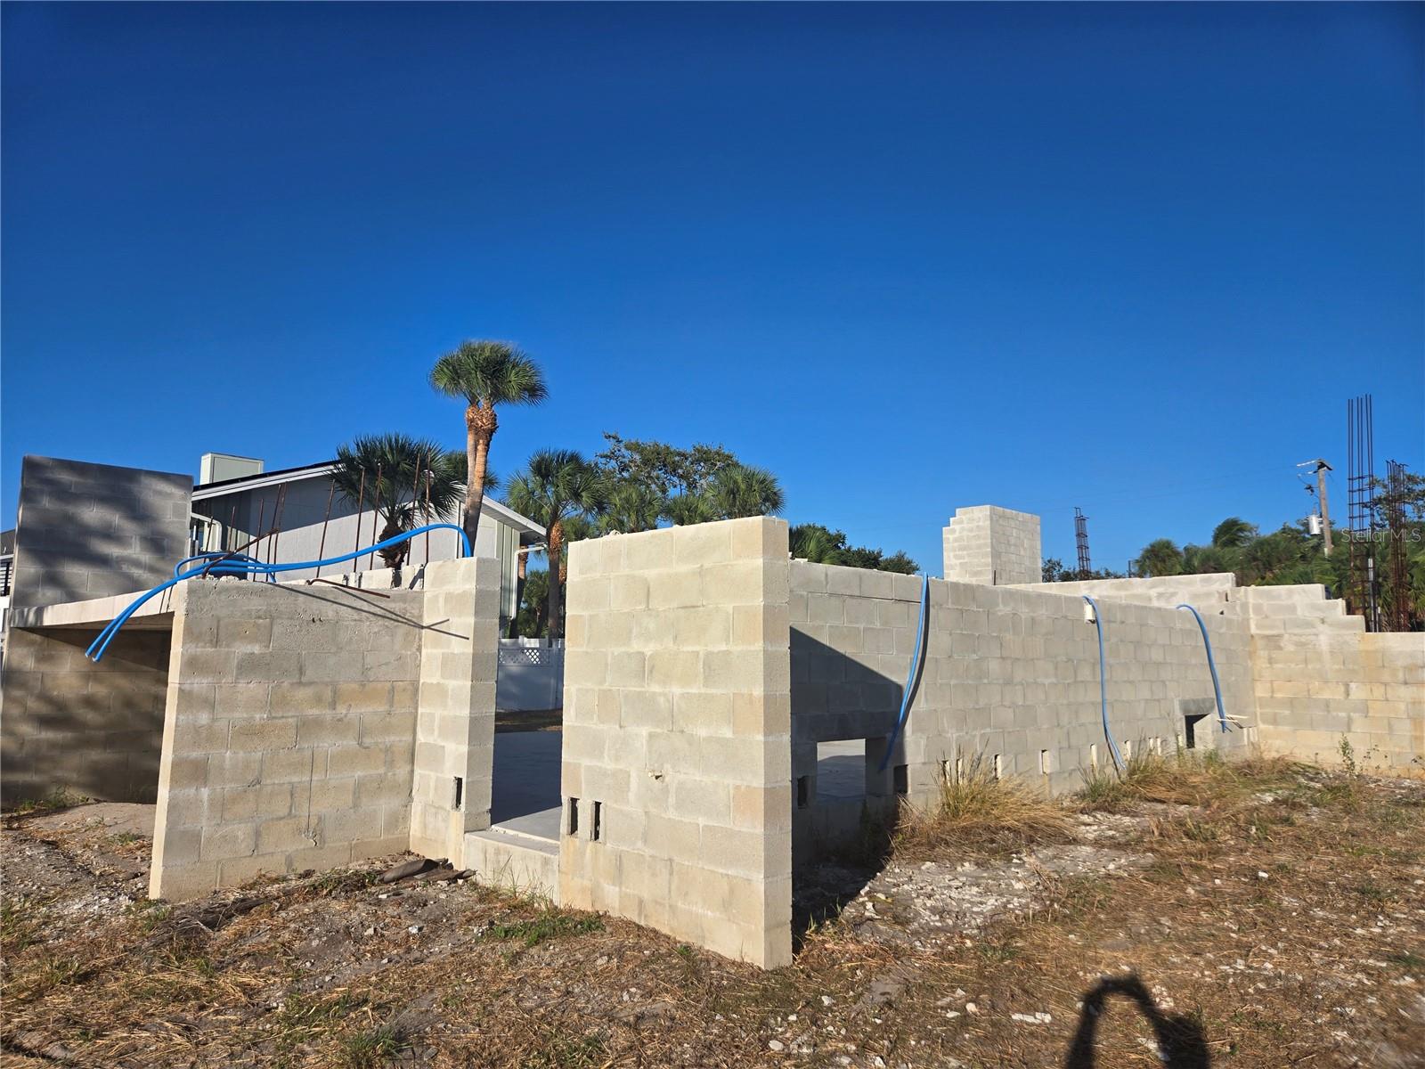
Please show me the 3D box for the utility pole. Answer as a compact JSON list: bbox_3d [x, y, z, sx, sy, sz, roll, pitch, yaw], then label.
[{"bbox_3d":[27.107,1.962,42.269,2.400,10.510,1.300,8,-11,-44],"label":"utility pole"}]

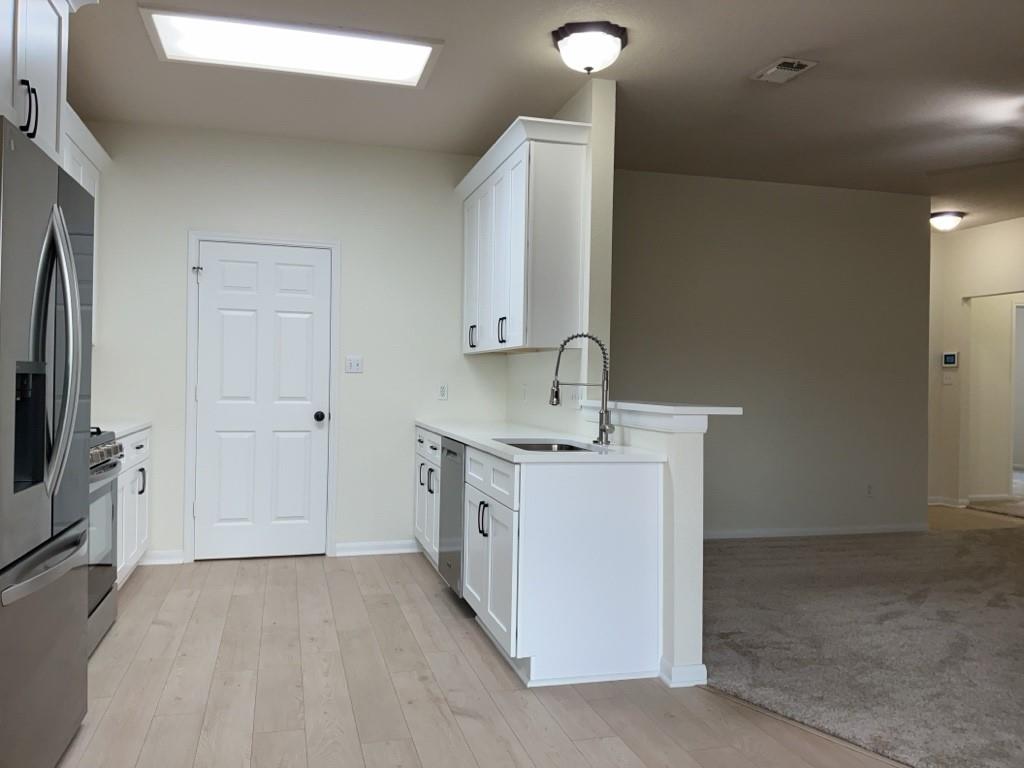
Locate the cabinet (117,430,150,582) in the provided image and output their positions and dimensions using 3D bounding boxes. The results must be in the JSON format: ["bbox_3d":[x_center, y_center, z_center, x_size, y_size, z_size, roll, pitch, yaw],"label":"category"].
[{"bbox_3d":[-2.407,0.702,4.352,0.613,0.870,1.160,1,0,-16],"label":"cabinet"}]

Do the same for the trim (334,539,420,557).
[{"bbox_3d":[-0.895,1.108,5.397,0.568,0.090,0.016,1,0,-16],"label":"trim"}]

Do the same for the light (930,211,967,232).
[{"bbox_3d":[3.983,-1.469,7.324,0.335,0.152,0.335,1,0,9],"label":"light"}]

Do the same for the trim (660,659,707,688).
[{"bbox_3d":[0.678,1.134,3.176,0.160,0.085,0.122,1,0,-16],"label":"trim"}]

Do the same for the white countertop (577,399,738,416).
[{"bbox_3d":[0.624,0.103,3.608,0.305,0.031,1.040,1,0,-16],"label":"white countertop"}]

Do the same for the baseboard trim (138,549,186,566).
[{"bbox_3d":[-2.206,1.094,5.024,0.273,0.087,0.016,1,0,-16],"label":"baseboard trim"}]

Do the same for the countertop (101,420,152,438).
[{"bbox_3d":[-2.397,0.254,4.347,0.630,0.028,1.170,1,0,-16],"label":"countertop"}]

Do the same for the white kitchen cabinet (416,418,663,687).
[{"bbox_3d":[-0.021,0.721,4.346,0.630,0.890,2.475,1,0,-16],"label":"white kitchen cabinet"}]

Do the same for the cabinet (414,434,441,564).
[{"bbox_3d":[-0.230,0.727,5.085,0.627,0.870,0.940,1,0,-16],"label":"cabinet"}]

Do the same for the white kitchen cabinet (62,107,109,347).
[{"bbox_3d":[-2.503,-0.810,4.316,0.385,1.170,1.160,1,0,-16],"label":"white kitchen cabinet"}]

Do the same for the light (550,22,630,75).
[{"bbox_3d":[0.358,-1.500,3.667,0.347,0.162,0.347,1,0,9],"label":"light"}]

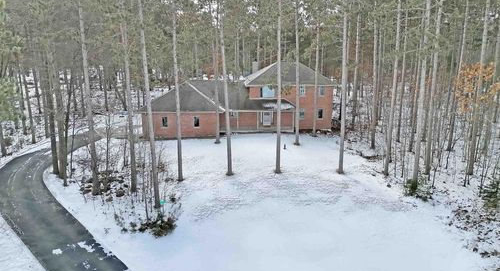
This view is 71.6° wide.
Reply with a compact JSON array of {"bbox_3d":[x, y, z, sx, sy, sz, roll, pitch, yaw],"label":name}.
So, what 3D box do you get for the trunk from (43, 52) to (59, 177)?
[{"bbox_3d":[-15.280,-1.554,26.708,0.450,9.440,0.450,1,10,0],"label":"trunk"}]

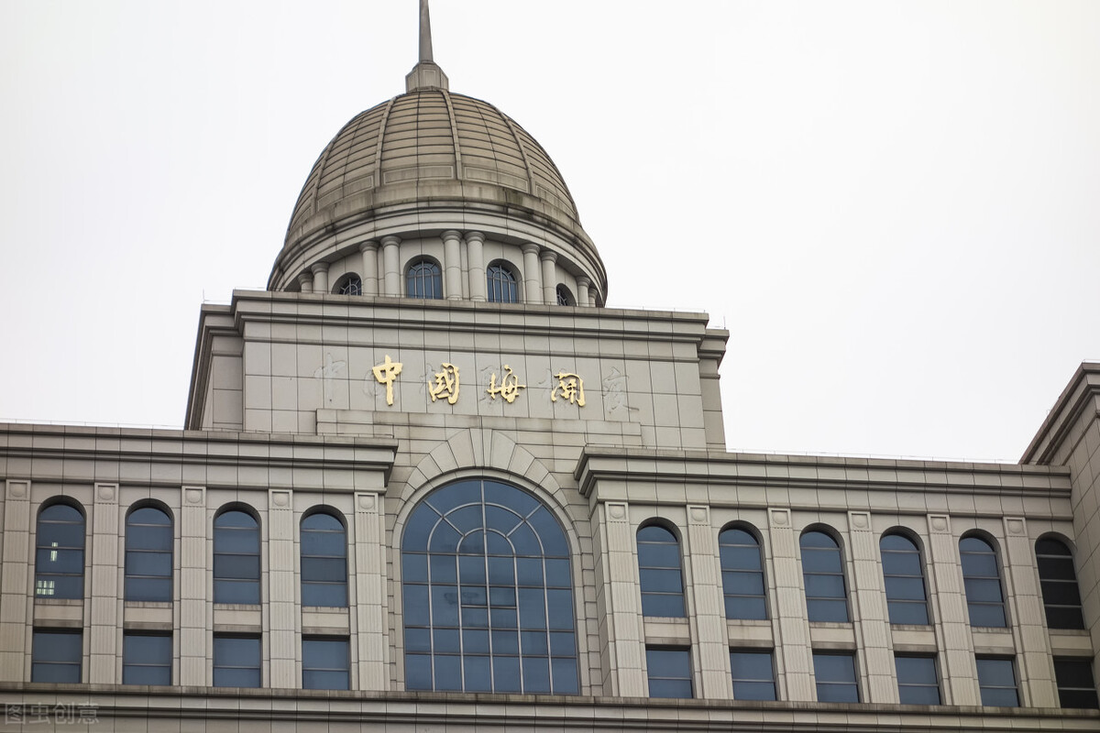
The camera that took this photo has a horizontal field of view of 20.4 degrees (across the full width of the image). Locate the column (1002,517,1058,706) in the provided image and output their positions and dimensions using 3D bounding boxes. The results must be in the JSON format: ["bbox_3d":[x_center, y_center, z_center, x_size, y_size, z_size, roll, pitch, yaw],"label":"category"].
[{"bbox_3d":[18.897,9.730,120.962,0.957,8.321,0.264,3,-30,-11],"label":"column"}]

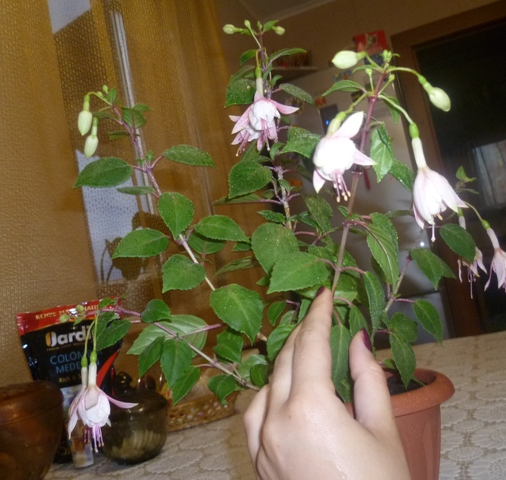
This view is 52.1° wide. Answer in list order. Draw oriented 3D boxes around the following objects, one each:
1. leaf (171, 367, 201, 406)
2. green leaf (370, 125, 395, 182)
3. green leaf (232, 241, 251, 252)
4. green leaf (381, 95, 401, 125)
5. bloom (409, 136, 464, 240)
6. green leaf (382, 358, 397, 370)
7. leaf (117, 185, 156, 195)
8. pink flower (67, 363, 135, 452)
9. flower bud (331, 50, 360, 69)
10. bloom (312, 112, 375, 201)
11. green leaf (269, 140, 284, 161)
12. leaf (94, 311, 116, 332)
[{"bbox_3d":[-0.056,0.121,0.432,0.021,0.037,0.009,31,-16,12],"label":"leaf"},{"bbox_3d":[0.098,-0.065,0.390,0.020,0.047,0.012,2,-13,17],"label":"green leaf"},{"bbox_3d":[-0.009,0.006,0.470,0.024,0.015,0.008,-7,-37,-5],"label":"green leaf"},{"bbox_3d":[0.118,-0.109,0.432,0.016,0.032,0.009,-3,-26,-25],"label":"green leaf"},{"bbox_3d":[0.142,-0.039,0.395,0.038,0.075,0.038,-13,-3,0],"label":"bloom"},{"bbox_3d":[0.125,0.113,0.470,0.018,0.012,0.006,-11,-37,-1],"label":"green leaf"},{"bbox_3d":[-0.111,-0.047,0.488,0.038,0.008,0.018,3,30,2],"label":"leaf"},{"bbox_3d":[-0.133,0.146,0.455,0.057,0.075,0.052,1,-3,-11],"label":"pink flower"},{"bbox_3d":[0.071,-0.138,0.395,0.021,0.013,0.013,10,0,-18],"label":"flower bud"},{"bbox_3d":[0.066,-0.062,0.380,0.045,0.058,0.043,-6,-20,11],"label":"bloom"},{"bbox_3d":[0.021,-0.079,0.455,0.012,0.018,0.008,17,-6,9],"label":"green leaf"},{"bbox_3d":[-0.124,0.071,0.433,0.017,0.028,0.008,29,-15,0],"label":"leaf"}]

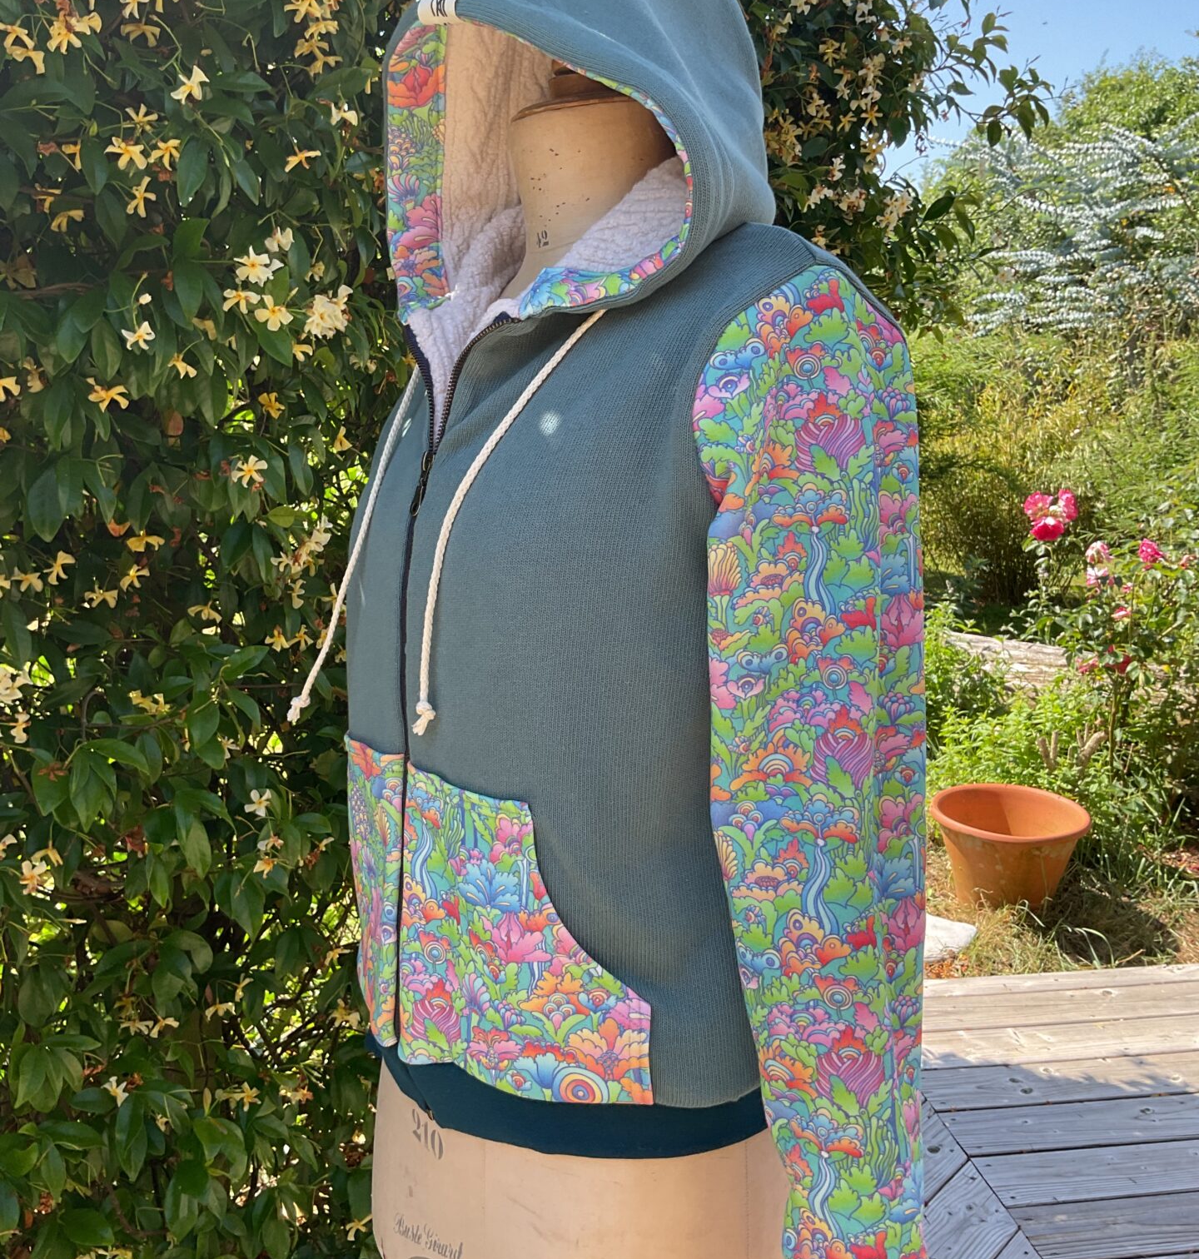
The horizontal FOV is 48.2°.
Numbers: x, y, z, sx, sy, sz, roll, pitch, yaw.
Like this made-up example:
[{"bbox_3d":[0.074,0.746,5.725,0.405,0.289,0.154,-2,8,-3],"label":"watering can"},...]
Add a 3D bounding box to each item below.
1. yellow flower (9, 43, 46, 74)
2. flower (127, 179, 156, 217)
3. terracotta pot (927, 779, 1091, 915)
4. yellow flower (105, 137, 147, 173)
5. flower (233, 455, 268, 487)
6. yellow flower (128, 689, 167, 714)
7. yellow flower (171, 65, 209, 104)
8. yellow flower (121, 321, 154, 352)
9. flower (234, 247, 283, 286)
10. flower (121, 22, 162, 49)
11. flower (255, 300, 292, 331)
[{"bbox_3d":[-0.457,-0.456,1.070,0.028,0.024,0.020,-2,19,-13],"label":"yellow flower"},{"bbox_3d":[-0.389,-0.365,1.136,0.025,0.032,0.020,-7,9,-33],"label":"flower"},{"bbox_3d":[1.084,0.608,3.576,0.400,0.260,0.400,0,12,0],"label":"terracotta pot"},{"bbox_3d":[-0.395,-0.396,1.119,0.033,0.026,0.019,-3,10,-18],"label":"yellow flower"},{"bbox_3d":[-0.308,-0.140,1.183,0.030,0.030,0.019,-3,10,-14],"label":"flower"},{"bbox_3d":[-0.415,0.066,1.231,0.036,0.022,0.025,-2,-21,-12],"label":"yellow flower"},{"bbox_3d":[-0.342,-0.456,1.119,0.032,0.027,0.019,-3,10,-16],"label":"yellow flower"},{"bbox_3d":[-0.403,-0.255,1.169,0.027,0.029,0.019,-3,10,-18],"label":"yellow flower"},{"bbox_3d":[-0.304,-0.323,1.193,0.042,0.033,0.020,-1,-6,-6],"label":"flower"},{"bbox_3d":[-0.389,-0.505,1.138,0.035,0.015,0.019,-3,10,-18],"label":"flower"},{"bbox_3d":[-0.284,-0.274,1.170,0.032,0.028,0.019,-2,10,-13],"label":"flower"}]

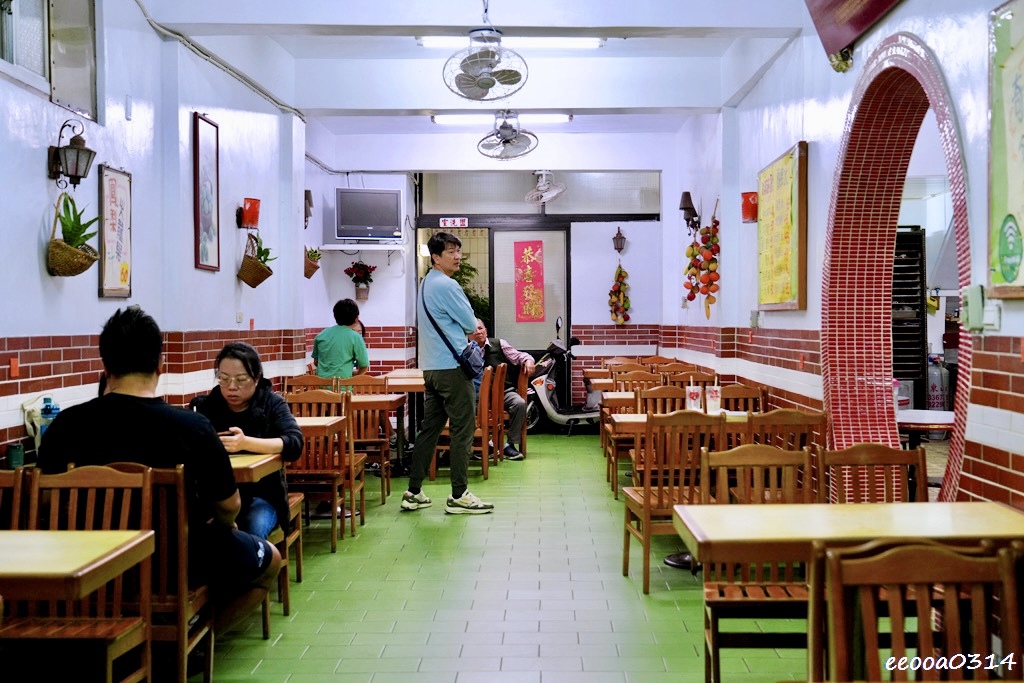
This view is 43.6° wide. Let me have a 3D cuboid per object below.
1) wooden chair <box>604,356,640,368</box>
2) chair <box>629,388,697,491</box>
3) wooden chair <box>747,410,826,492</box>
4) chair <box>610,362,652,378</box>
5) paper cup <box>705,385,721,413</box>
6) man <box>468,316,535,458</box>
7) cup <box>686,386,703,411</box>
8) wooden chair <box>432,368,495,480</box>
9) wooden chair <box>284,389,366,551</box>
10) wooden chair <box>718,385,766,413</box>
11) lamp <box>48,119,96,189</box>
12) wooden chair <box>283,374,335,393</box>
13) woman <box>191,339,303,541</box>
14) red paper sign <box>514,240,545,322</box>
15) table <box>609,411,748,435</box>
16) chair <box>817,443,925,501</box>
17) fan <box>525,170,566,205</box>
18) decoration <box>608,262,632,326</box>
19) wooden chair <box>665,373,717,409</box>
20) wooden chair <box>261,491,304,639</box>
[{"bbox_3d":[1.050,0.580,12.250,0.430,0.850,0.480,0,1,1],"label":"wooden chair"},{"bbox_3d":[0.924,0.708,7.400,0.430,0.850,0.480,0,1,1],"label":"chair"},{"bbox_3d":[1.277,0.726,6.125,0.410,0.860,0.470,0,1,1],"label":"wooden chair"},{"bbox_3d":[1.000,0.608,10.650,0.410,0.845,0.480,0,1,1],"label":"chair"},{"bbox_3d":[1.056,0.311,6.709,0.083,0.156,0.083,0,1,1],"label":"paper cup"},{"bbox_3d":[-0.105,0.413,11.514,0.620,1.260,0.720,0,1,9],"label":"man"},{"bbox_3d":[0.970,0.318,6.820,0.083,0.160,0.083,0,1,1],"label":"cup"},{"bbox_3d":[-0.390,0.645,10.120,0.480,0.860,0.400,0,1,1],"label":"wooden chair"},{"bbox_3d":[-1.121,0.698,7.113,0.400,0.855,0.470,0,1,1],"label":"wooden chair"},{"bbox_3d":[1.295,0.700,7.304,0.410,0.860,0.470,0,1,1],"label":"wooden chair"},{"bbox_3d":[-1.738,-0.742,5.080,0.170,0.280,0.145,0,1,1],"label":"lamp"},{"bbox_3d":[-1.432,0.667,8.851,0.410,0.845,0.480,0,1,1],"label":"wooden chair"},{"bbox_3d":[-1.081,0.581,5.009,0.480,1.160,0.720,0,1,1],"label":"woman"},{"bbox_3d":[0.188,-0.629,13.488,0.300,0.860,0.010,0,1,1],"label":"red paper sign"},{"bbox_3d":[0.989,0.759,6.642,0.910,0.740,0.590,0,1,1],"label":"table"},{"bbox_3d":[1.206,0.769,4.086,0.410,0.845,0.480,0,1,1],"label":"chair"},{"bbox_3d":[0.340,-1.564,13.000,0.420,0.345,0.420,0,1,0],"label":"fan"},{"bbox_3d":[1.106,-0.494,13.170,0.225,0.640,0.140,0,1,1],"label":"decoration"},{"bbox_3d":[1.310,0.661,9.120,0.430,0.850,0.480,0,1,1],"label":"wooden chair"},{"bbox_3d":[-1.128,0.756,5.391,0.420,0.860,0.480,0,1,1],"label":"wooden chair"}]

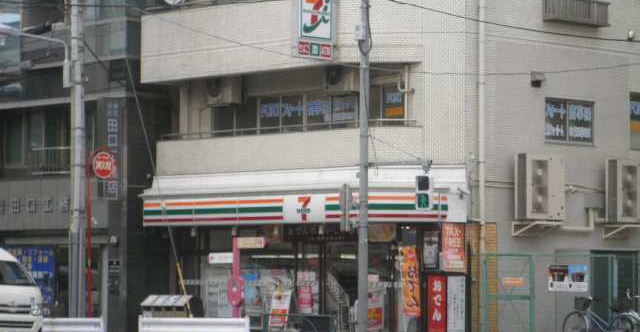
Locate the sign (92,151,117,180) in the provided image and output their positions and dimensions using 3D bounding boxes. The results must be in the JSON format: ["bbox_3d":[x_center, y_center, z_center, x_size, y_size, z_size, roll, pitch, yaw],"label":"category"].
[{"bbox_3d":[-4.887,-0.016,45.200,0.570,0.570,0.070,3,-4,-42],"label":"sign"}]

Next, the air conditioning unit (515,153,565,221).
[{"bbox_3d":[4.810,0.463,43.400,1.200,1.400,0.380,3,-4,-42],"label":"air conditioning unit"}]

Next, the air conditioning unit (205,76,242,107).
[{"bbox_3d":[-2.231,-1.747,46.400,0.310,0.620,0.860,3,-4,-42],"label":"air conditioning unit"}]

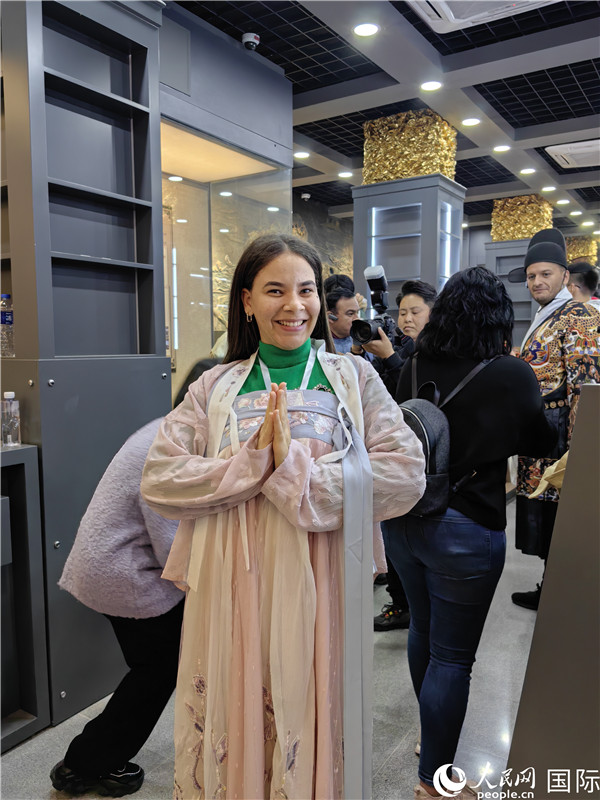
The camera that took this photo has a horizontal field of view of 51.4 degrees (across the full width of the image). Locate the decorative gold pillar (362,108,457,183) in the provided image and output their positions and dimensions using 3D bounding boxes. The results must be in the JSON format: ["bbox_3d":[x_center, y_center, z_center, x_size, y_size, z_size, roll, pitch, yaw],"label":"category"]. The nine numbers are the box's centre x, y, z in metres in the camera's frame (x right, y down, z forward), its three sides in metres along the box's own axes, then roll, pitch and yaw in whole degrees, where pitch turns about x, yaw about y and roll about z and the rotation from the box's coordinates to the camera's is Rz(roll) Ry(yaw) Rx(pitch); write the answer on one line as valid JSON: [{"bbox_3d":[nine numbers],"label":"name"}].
[{"bbox_3d":[0.940,-2.079,5.323,0.650,0.580,0.490,4,6,34],"label":"decorative gold pillar"}]

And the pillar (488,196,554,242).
[{"bbox_3d":[2.947,-2.342,8.276,0.650,0.580,0.500,4,6,34],"label":"pillar"}]

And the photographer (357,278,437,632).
[{"bbox_3d":[0.536,0.287,2.977,0.480,1.660,0.420,5,7,42],"label":"photographer"}]

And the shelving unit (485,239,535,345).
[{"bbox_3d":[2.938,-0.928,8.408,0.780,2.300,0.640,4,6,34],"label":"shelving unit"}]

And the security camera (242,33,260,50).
[{"bbox_3d":[-0.297,-2.192,3.815,0.115,0.095,0.115,0,5,0],"label":"security camera"}]

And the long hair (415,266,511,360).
[{"bbox_3d":[0.488,-0.258,1.840,0.250,0.260,0.250,5,7,38],"label":"long hair"}]

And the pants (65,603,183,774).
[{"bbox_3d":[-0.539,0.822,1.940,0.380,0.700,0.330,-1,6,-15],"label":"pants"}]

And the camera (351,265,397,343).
[{"bbox_3d":[0.322,-0.413,2.700,0.150,0.320,0.220,5,15,41],"label":"camera"}]

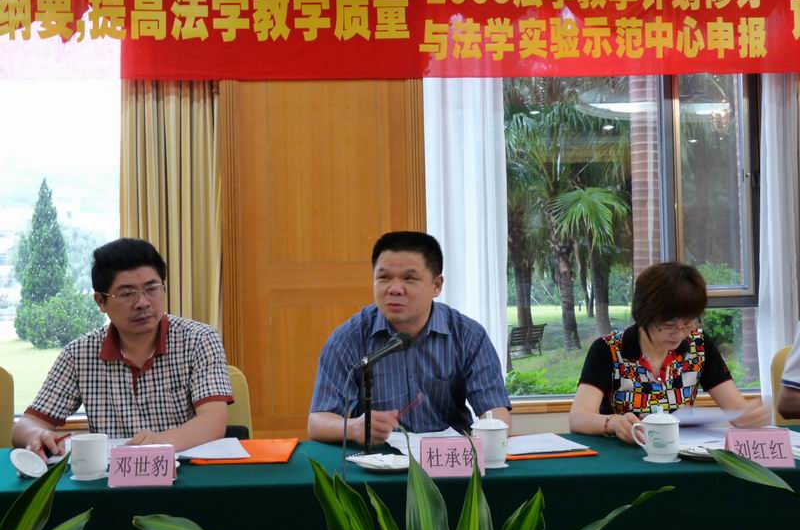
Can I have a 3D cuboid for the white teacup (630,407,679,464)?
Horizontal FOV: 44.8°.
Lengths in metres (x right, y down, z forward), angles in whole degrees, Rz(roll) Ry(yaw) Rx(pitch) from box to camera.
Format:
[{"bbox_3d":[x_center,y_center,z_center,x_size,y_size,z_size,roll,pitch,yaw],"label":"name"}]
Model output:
[{"bbox_3d":[0.596,0.398,2.260,0.108,0.125,0.088,-1,-2,-3],"label":"white teacup"}]

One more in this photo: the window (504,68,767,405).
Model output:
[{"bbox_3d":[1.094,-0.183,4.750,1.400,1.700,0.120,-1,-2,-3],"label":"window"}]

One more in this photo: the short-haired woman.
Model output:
[{"bbox_3d":[0.747,0.608,2.720,0.520,1.225,0.700,-1,-2,-5],"label":"short-haired woman"}]

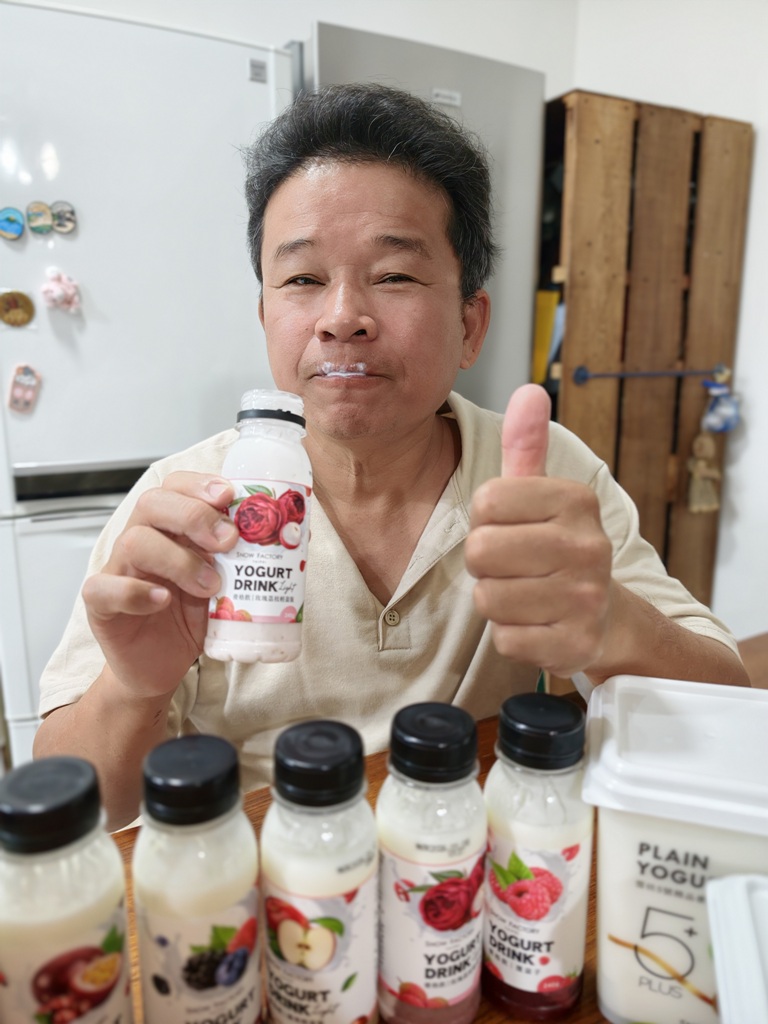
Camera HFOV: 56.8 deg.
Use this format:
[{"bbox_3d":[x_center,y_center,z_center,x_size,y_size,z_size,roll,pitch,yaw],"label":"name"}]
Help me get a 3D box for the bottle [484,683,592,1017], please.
[{"bbox_3d":[0.080,0.177,0.371,0.055,0.158,0.055,9,15,38],"label":"bottle"}]

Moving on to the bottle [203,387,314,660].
[{"bbox_3d":[-0.072,0.008,0.424,0.055,0.157,0.055,5,-6,-13],"label":"bottle"}]

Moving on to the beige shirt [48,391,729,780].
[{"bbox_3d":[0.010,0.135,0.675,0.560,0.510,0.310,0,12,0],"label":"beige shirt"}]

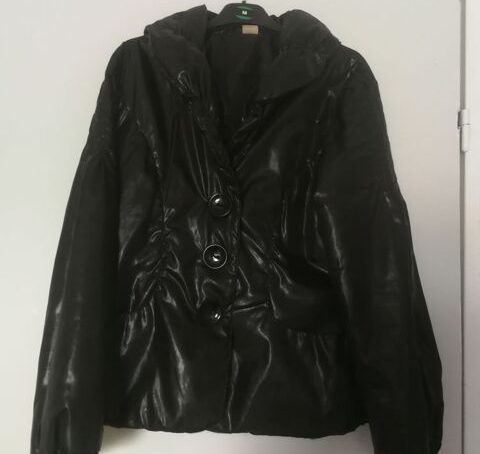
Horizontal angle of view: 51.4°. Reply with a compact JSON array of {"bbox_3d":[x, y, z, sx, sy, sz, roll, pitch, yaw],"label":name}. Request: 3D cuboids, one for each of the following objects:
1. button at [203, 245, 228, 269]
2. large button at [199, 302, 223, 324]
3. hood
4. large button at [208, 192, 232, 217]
[{"bbox_3d":[-0.039,0.047,0.800,0.038,0.038,0.009,0,0,-7],"label":"button"},{"bbox_3d":[-0.047,0.138,0.800,0.037,0.037,0.009,0,0,-7],"label":"large button"},{"bbox_3d":[0.004,-0.285,0.820,0.325,0.165,0.120,0,0,-7],"label":"hood"},{"bbox_3d":[-0.031,-0.036,0.800,0.037,0.037,0.009,0,0,-7],"label":"large button"}]

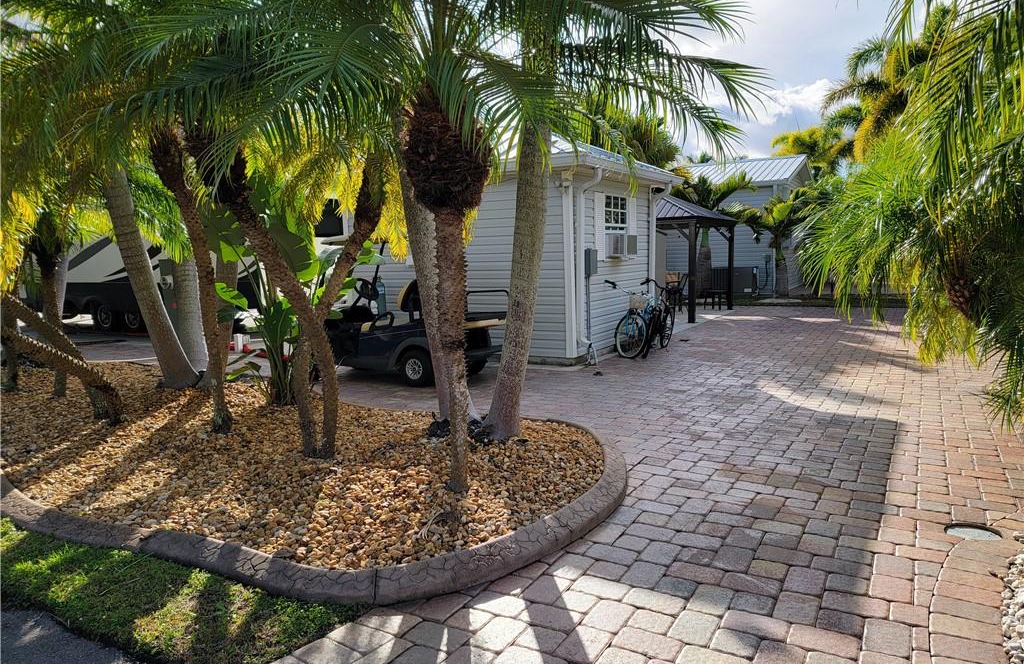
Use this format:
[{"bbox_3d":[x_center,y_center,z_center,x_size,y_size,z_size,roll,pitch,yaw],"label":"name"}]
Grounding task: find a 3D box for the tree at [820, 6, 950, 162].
[{"bbox_3d":[11.666,-5.382,22.000,4.200,8.500,4.200,2,7,30],"label":"tree"}]

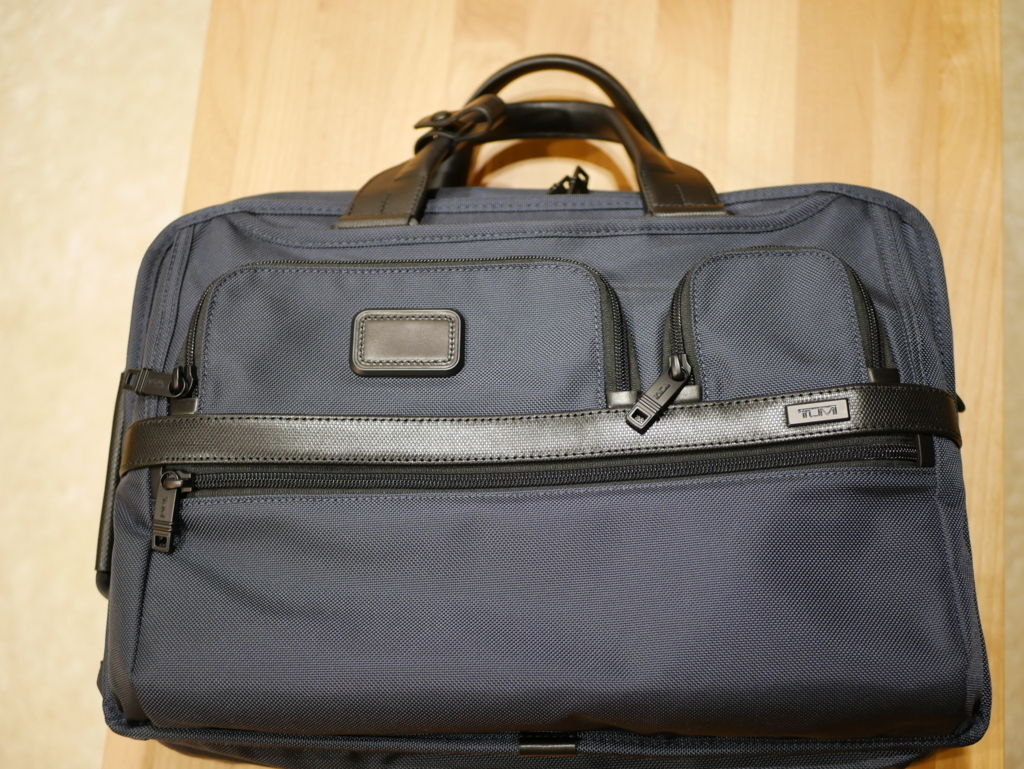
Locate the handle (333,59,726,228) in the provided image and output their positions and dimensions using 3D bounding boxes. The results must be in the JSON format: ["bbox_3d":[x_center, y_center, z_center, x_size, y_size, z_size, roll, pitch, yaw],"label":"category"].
[{"bbox_3d":[0.009,-0.131,0.788,0.200,0.090,0.090,-1,73,0],"label":"handle"}]

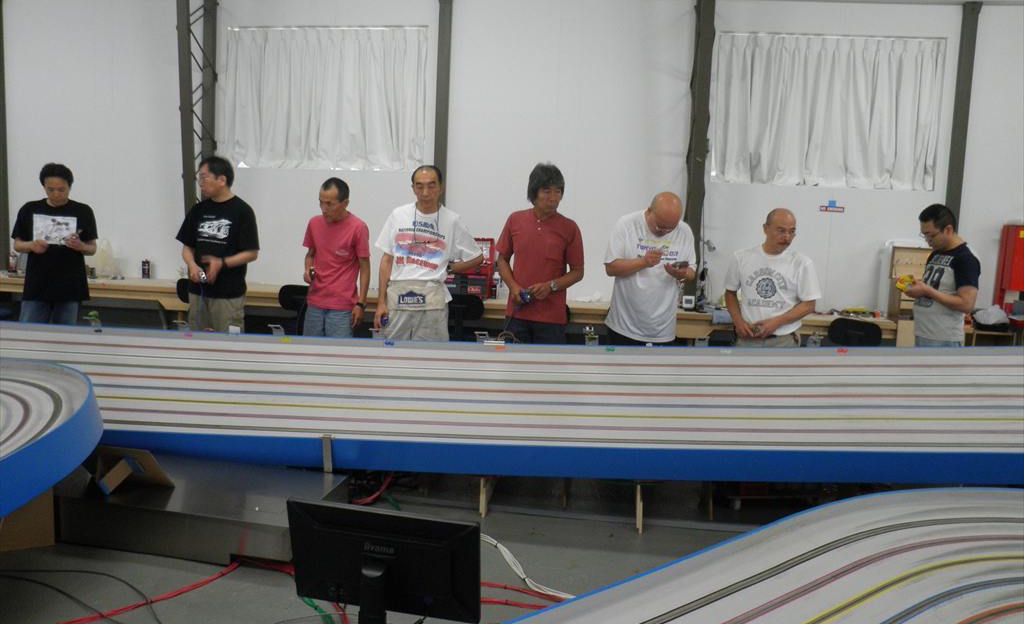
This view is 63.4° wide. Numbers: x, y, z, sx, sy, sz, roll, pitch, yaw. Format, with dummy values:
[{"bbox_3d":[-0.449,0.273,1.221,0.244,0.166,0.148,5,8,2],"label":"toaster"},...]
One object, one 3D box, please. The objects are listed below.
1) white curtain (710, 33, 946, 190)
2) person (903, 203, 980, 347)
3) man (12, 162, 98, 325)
[{"bbox_3d":[2.445,-1.565,6.454,1.780,1.170,0.120,3,8,6],"label":"white curtain"},{"bbox_3d":[2.394,0.208,4.657,0.460,1.610,0.460,-1,8,-22],"label":"person"},{"bbox_3d":[-2.614,-0.017,4.754,0.490,1.650,0.400,-1,8,-20],"label":"man"}]

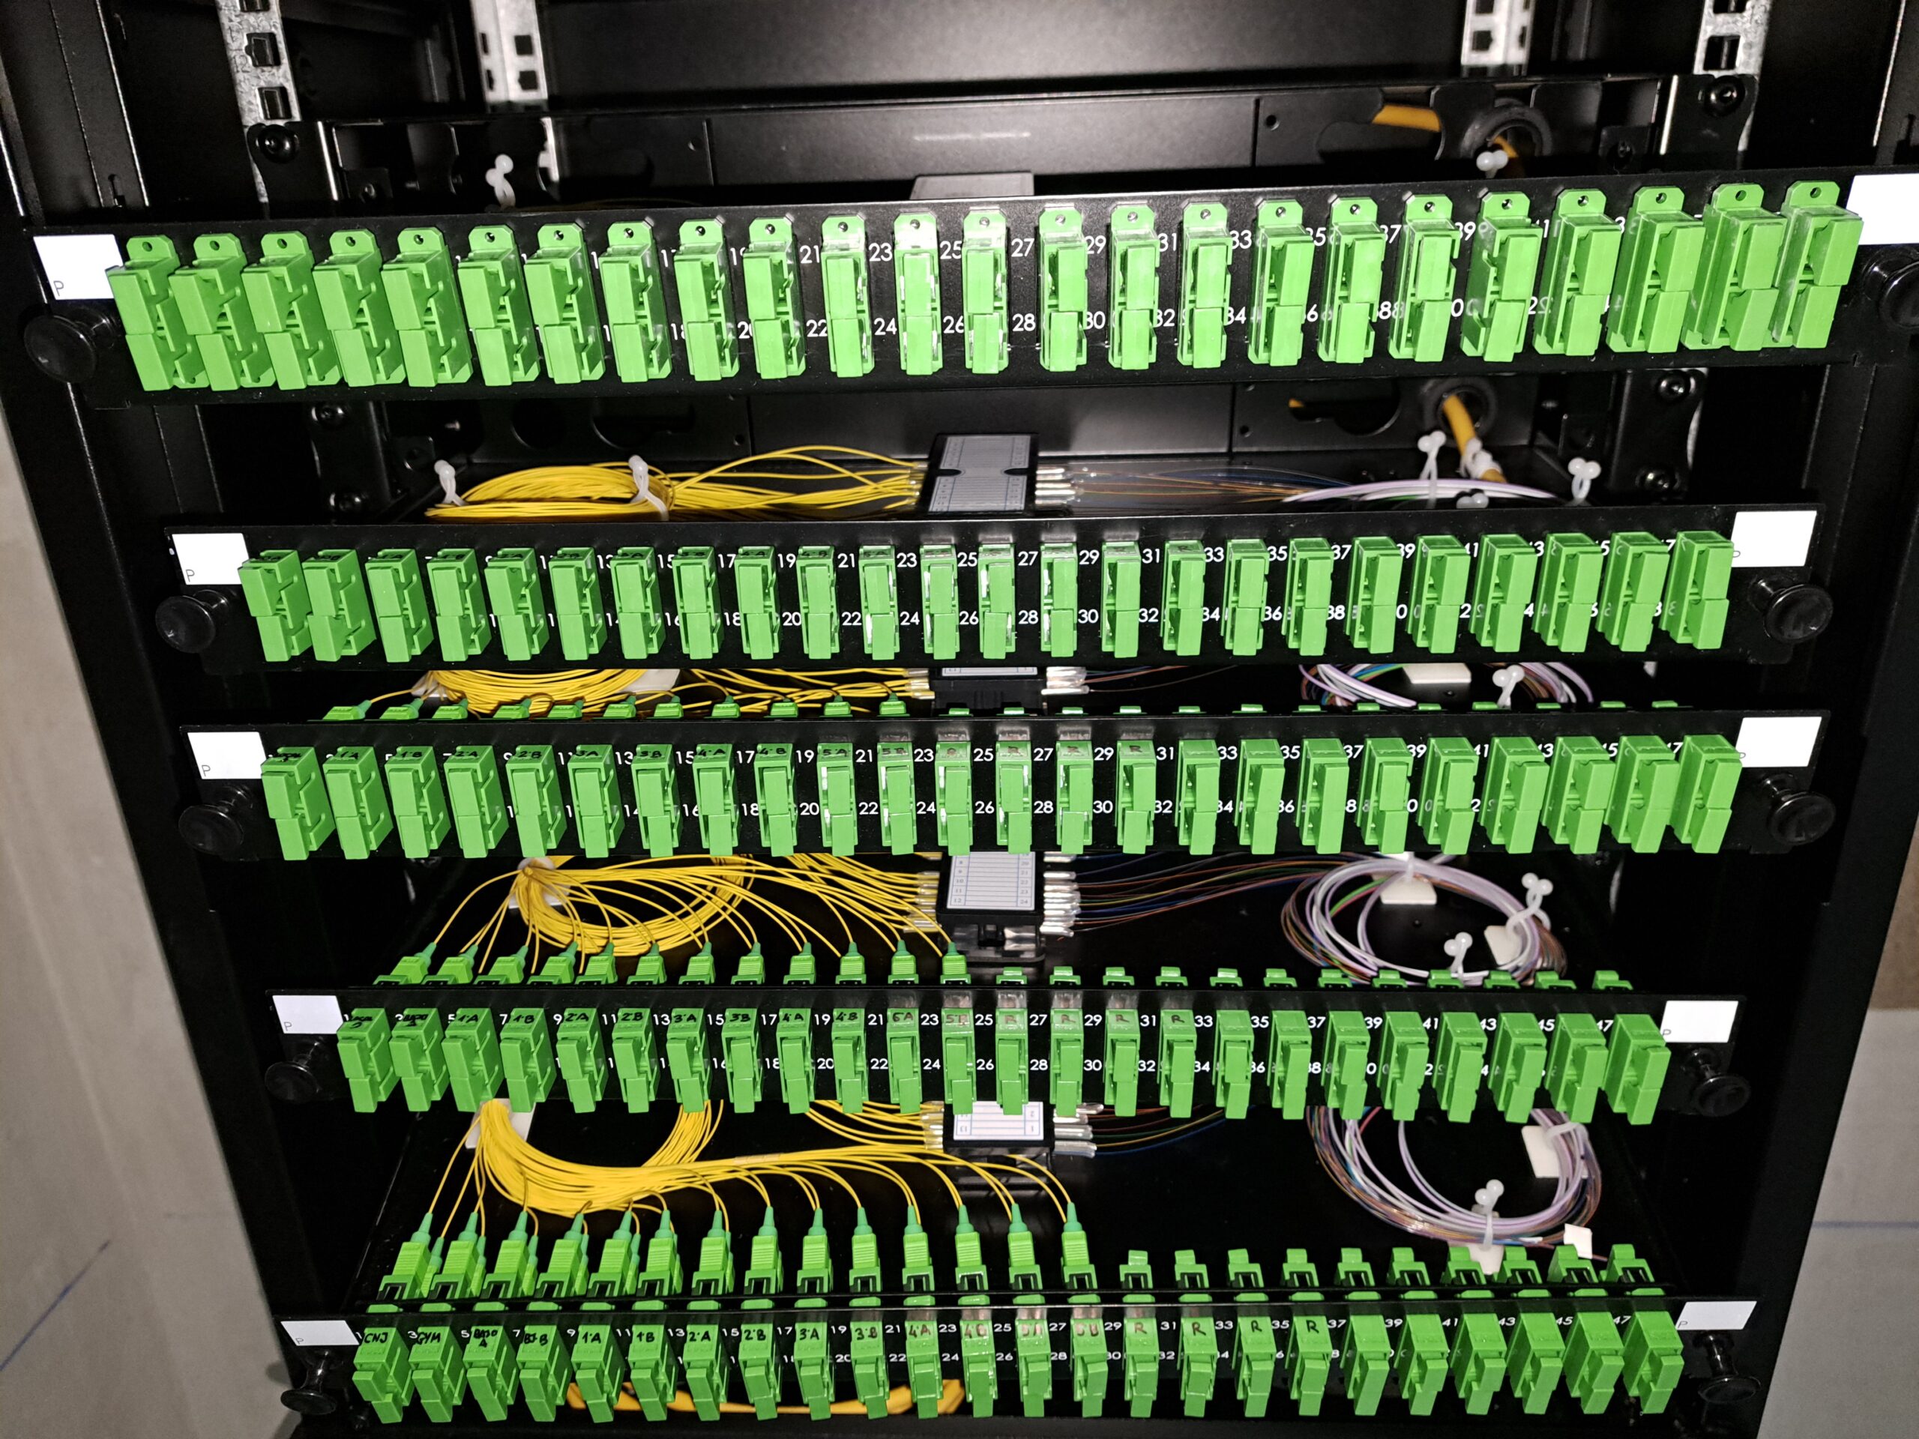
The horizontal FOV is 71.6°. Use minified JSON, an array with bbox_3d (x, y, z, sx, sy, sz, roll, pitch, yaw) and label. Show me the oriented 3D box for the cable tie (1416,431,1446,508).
[{"bbox_3d":[0.159,-0.083,0.450,0.011,0.031,0.013,0,24,3],"label":"cable tie"}]

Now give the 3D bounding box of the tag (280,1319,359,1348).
[{"bbox_3d":[-0.193,0.186,0.403,0.020,0.015,0.001,-2,35,2],"label":"tag"}]

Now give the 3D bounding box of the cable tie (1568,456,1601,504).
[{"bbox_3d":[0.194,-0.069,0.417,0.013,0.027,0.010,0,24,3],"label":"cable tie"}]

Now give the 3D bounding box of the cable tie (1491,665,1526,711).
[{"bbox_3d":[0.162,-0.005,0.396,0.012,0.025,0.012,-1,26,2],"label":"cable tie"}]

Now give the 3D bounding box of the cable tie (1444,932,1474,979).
[{"bbox_3d":[0.162,0.079,0.432,0.012,0.025,0.012,0,26,3],"label":"cable tie"}]

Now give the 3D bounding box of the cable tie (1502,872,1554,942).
[{"bbox_3d":[0.199,0.064,0.460,0.017,0.026,0.011,0,26,3],"label":"cable tie"}]

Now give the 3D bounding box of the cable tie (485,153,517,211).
[{"bbox_3d":[-0.139,-0.158,0.413,0.012,0.032,0.012,0,29,4],"label":"cable tie"}]

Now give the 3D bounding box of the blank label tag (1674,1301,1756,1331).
[{"bbox_3d":[0.219,0.173,0.386,0.020,0.015,0.001,-2,35,2],"label":"blank label tag"}]

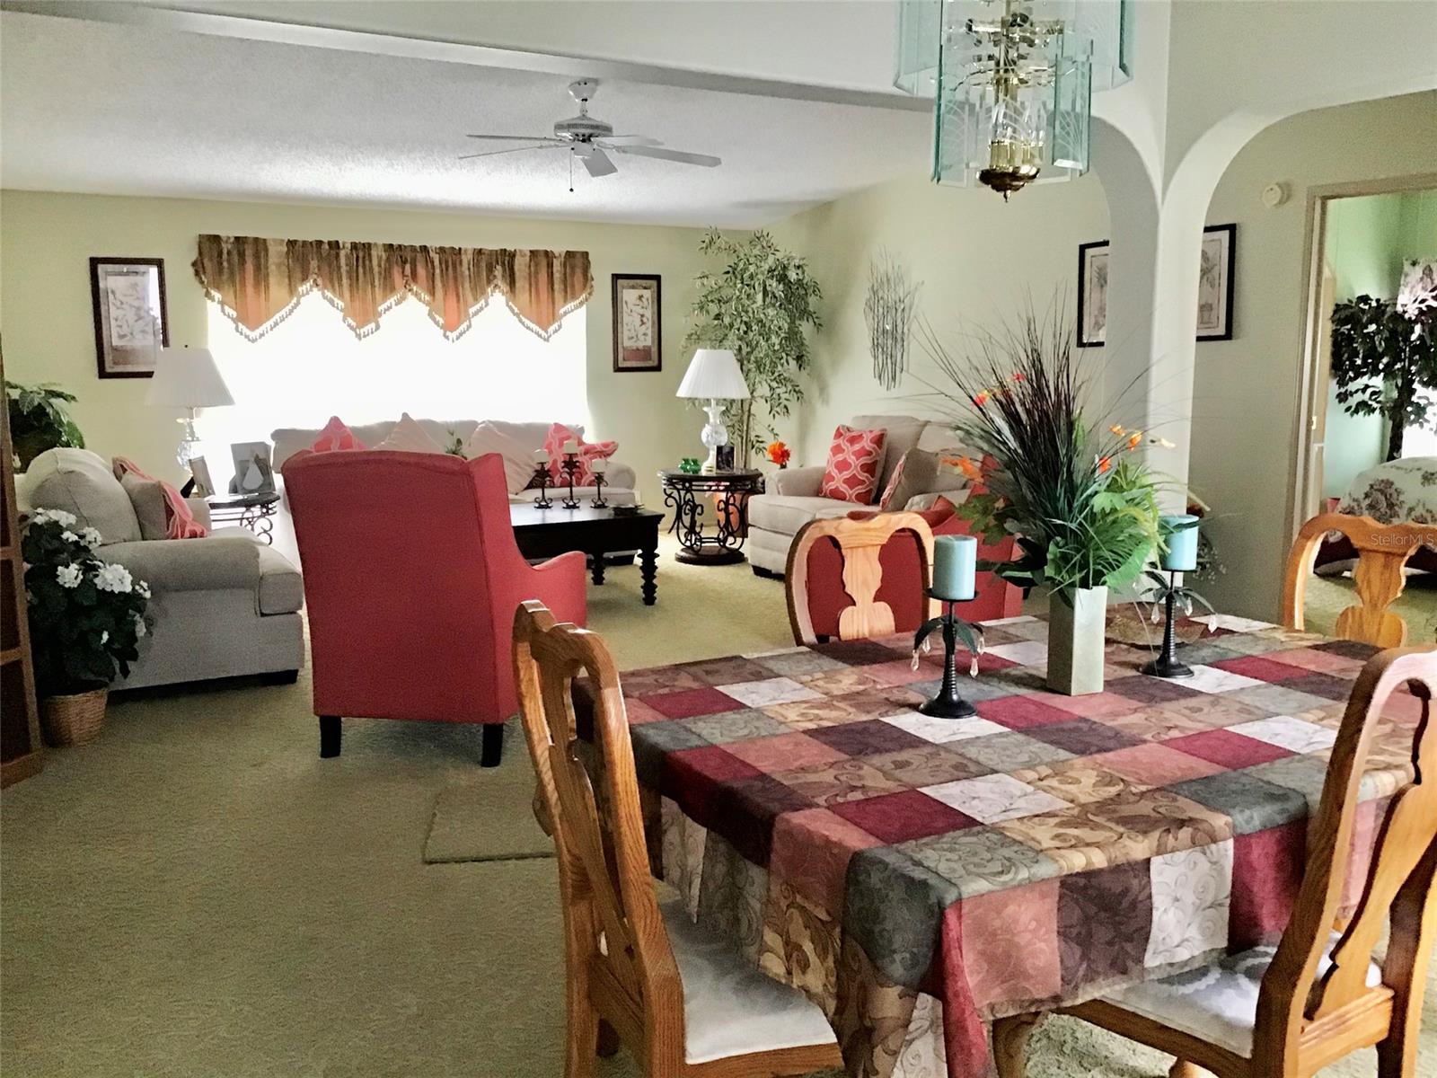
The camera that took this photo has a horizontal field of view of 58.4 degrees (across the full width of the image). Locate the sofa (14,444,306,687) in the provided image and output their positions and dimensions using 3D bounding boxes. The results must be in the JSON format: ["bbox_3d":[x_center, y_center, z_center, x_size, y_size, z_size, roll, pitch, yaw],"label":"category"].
[{"bbox_3d":[-2.606,0.058,5.868,1.022,0.973,1.676,-5,10,-30],"label":"sofa"}]

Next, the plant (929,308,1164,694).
[{"bbox_3d":[0.591,-0.066,2.322,0.420,0.699,0.400,-4,9,-28],"label":"plant"}]

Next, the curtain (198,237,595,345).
[{"bbox_3d":[-2.102,-1.664,8.719,2.677,0.657,0.130,-4,9,-28],"label":"curtain"}]

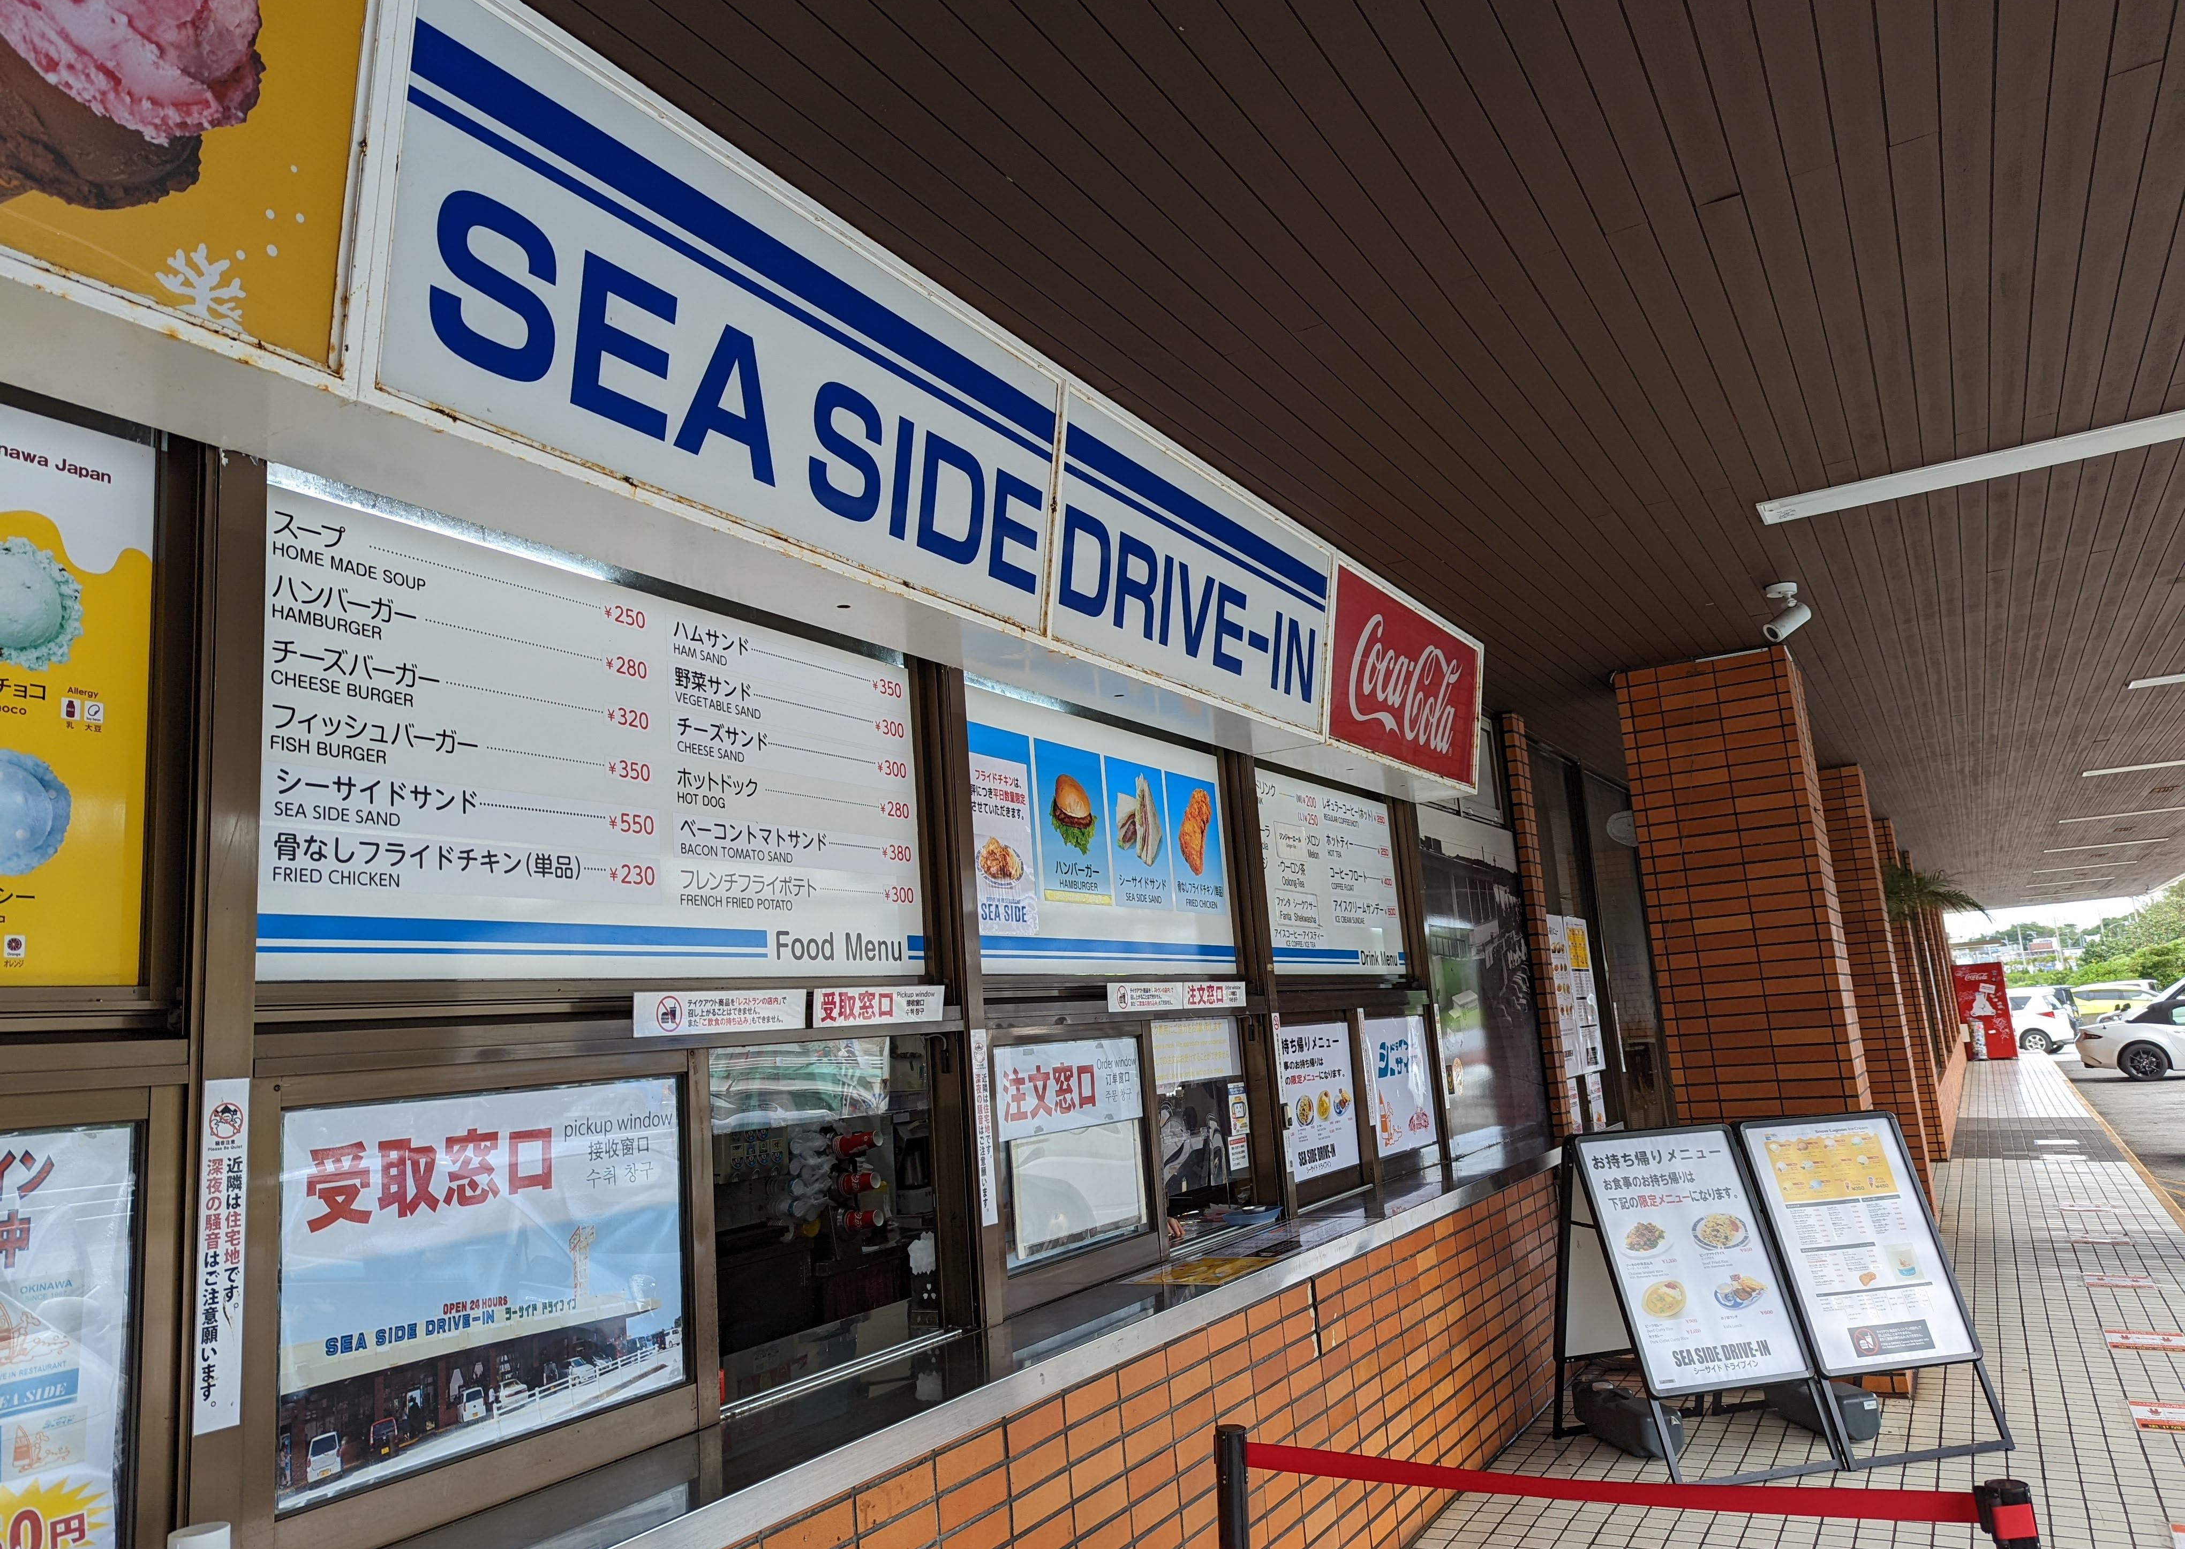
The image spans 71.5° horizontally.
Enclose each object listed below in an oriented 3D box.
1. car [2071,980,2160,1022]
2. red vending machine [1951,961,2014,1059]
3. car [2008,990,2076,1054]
[{"bbox_3d":[39.252,8.843,58.000,4.200,1.500,1.700,-10,-11,29],"label":"car"},{"bbox_3d":[17.580,4.660,29.854,0.800,1.830,1.100,-10,-11,29],"label":"red vending machine"},{"bbox_3d":[21.037,5.934,36.023,1.710,1.530,3.980,4,-13,-41],"label":"car"}]

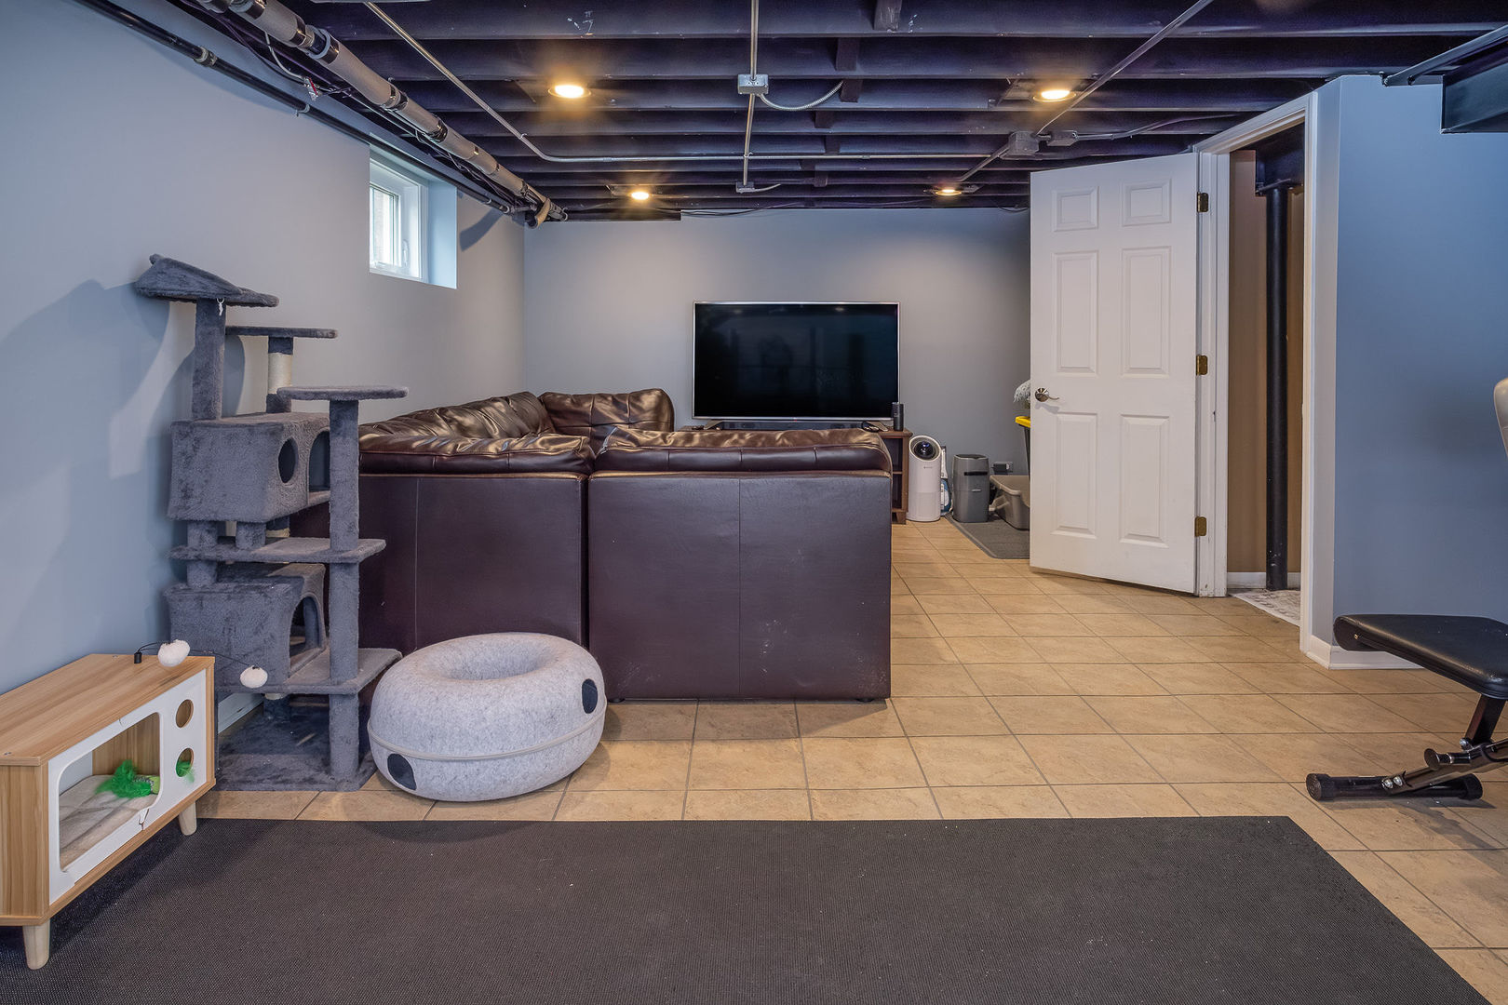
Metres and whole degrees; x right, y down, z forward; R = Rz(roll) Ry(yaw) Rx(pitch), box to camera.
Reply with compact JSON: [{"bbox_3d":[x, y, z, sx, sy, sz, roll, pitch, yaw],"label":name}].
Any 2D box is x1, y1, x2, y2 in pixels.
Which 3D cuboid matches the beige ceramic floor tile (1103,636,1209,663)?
[{"bbox_3d":[1.539,0.565,3.210,0.307,0.010,0.300,0,10,0],"label":"beige ceramic floor tile"}]

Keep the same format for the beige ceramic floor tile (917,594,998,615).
[{"bbox_3d":[0.893,0.458,3.713,0.305,0.010,0.292,0,9,-1],"label":"beige ceramic floor tile"}]

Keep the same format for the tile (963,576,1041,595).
[{"bbox_3d":[1.232,0.420,4.131,0.311,0.010,0.298,0,9,-1],"label":"tile"}]

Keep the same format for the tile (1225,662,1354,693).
[{"bbox_3d":[1.881,0.624,2.964,0.311,0.010,0.298,0,9,-1],"label":"tile"}]

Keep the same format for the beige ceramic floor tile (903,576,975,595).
[{"bbox_3d":[0.869,0.402,3.934,0.302,0.010,0.288,0,10,-1],"label":"beige ceramic floor tile"}]

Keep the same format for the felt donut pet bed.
[{"bbox_3d":[-0.722,0.572,2.322,0.610,0.285,0.610,-3,10,-18],"label":"felt donut pet bed"}]

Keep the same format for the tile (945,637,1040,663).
[{"bbox_3d":[0.915,0.569,3.207,0.307,0.010,0.300,0,10,0],"label":"tile"}]

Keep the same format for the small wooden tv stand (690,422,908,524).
[{"bbox_3d":[0.267,-0.188,5.650,1.520,0.575,0.440,0,9,-1],"label":"small wooden tv stand"}]

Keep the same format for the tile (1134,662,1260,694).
[{"bbox_3d":[1.523,0.609,2.880,0.305,0.010,0.292,0,9,-1],"label":"tile"}]

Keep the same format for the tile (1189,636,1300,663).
[{"bbox_3d":[1.800,0.549,3.121,0.302,0.010,0.288,0,10,-1],"label":"tile"}]

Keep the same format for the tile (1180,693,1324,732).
[{"bbox_3d":[1.568,0.677,2.667,0.311,0.010,0.298,0,9,-1],"label":"tile"}]

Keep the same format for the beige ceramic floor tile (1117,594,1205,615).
[{"bbox_3d":[1.817,0.458,3.728,0.305,0.010,0.292,0,9,-1],"label":"beige ceramic floor tile"}]

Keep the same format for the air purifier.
[{"bbox_3d":[1.150,-0.170,5.630,0.222,0.550,0.222,0,9,-1],"label":"air purifier"}]

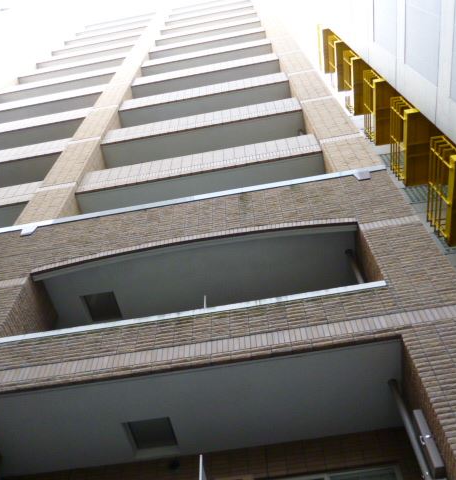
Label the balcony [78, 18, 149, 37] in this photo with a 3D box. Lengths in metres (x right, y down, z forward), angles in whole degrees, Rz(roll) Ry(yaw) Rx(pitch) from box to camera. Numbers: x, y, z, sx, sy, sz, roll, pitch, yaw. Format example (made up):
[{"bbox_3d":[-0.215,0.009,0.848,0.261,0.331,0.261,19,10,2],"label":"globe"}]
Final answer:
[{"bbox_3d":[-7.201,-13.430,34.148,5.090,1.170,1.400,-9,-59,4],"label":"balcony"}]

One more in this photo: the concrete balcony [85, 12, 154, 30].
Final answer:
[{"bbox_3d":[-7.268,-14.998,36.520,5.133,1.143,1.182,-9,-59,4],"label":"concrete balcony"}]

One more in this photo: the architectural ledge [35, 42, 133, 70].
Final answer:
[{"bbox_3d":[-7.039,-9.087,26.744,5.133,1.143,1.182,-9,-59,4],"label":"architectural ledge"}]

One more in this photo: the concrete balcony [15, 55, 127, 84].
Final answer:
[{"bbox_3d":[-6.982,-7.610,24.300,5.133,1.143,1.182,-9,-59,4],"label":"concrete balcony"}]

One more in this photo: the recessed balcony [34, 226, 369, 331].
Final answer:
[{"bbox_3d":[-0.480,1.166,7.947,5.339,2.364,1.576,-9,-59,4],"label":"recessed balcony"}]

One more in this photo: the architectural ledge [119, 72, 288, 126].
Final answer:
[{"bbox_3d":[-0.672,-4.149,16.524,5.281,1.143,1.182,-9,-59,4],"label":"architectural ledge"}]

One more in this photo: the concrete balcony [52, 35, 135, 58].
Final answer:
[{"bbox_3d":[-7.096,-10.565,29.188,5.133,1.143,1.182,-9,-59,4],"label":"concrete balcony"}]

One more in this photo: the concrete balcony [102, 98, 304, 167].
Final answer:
[{"bbox_3d":[-0.608,-2.646,14.192,5.300,1.080,1.300,-9,-59,4],"label":"concrete balcony"}]

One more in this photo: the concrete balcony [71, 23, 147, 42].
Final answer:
[{"bbox_3d":[-7.201,-12.082,31.898,5.180,1.080,1.300,-9,-59,4],"label":"concrete balcony"}]

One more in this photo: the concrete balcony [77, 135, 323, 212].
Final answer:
[{"bbox_3d":[-0.551,-1.156,11.728,5.300,1.080,1.300,-9,-59,4],"label":"concrete balcony"}]

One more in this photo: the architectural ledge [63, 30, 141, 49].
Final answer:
[{"bbox_3d":[-7.227,-12.208,31.821,5.180,1.080,1.000,-9,-59,4],"label":"architectural ledge"}]

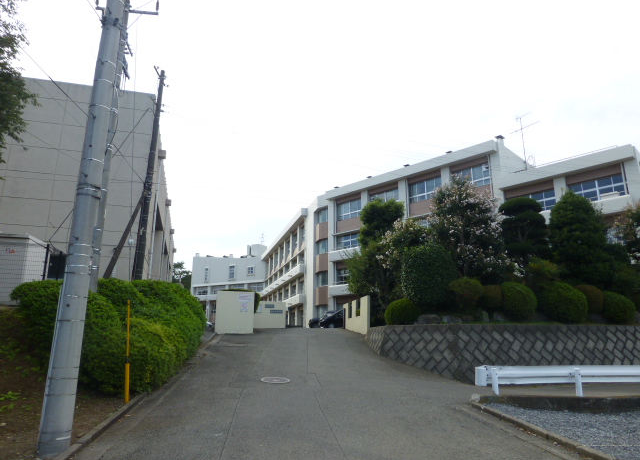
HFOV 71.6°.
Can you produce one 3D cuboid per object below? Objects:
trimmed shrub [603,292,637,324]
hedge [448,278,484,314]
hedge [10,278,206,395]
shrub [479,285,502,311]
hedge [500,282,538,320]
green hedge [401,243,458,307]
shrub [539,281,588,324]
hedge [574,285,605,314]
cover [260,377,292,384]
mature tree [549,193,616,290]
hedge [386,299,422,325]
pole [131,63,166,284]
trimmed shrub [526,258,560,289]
[{"bbox_3d":[10.935,2.830,16.199,1.100,1.150,1.100,4,-14,-14],"label":"trimmed shrub"},{"bbox_3d":[5.217,2.368,15.800,1.220,1.250,1.200,0,-14,0],"label":"hedge"},{"bbox_3d":[-5.060,2.523,11.834,2.800,2.600,6.300,2,-14,-7],"label":"hedge"},{"bbox_3d":[6.259,2.467,16.100,1.150,1.000,1.150,0,-14,0],"label":"shrub"},{"bbox_3d":[6.870,2.474,15.356,1.170,1.250,1.150,4,-14,-14],"label":"hedge"},{"bbox_3d":[4.047,1.682,16.400,2.000,2.400,1.900,0,-14,0],"label":"green hedge"},{"bbox_3d":[8.012,2.402,14.600,1.550,1.250,1.500,0,-14,0],"label":"shrub"},{"bbox_3d":[10.187,2.623,16.866,1.100,1.100,1.100,4,-14,-14],"label":"hedge"},{"bbox_3d":[-0.981,3.360,9.845,0.660,0.050,0.660,2,-7,1],"label":"cover"},{"bbox_3d":[11.462,0.715,19.388,2.500,5.140,2.500,4,-14,-14],"label":"mature tree"},{"bbox_3d":[2.840,2.772,15.000,1.200,0.880,1.150,0,-14,0],"label":"hedge"},{"bbox_3d":[-5.733,-1.081,14.869,0.250,9.670,0.250,0,-14,0],"label":"pole"},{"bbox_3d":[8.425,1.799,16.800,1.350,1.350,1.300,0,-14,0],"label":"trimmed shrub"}]

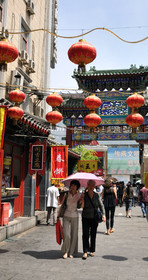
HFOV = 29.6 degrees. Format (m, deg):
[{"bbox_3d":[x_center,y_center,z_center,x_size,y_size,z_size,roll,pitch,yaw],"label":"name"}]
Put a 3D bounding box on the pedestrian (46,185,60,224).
[{"bbox_3d":[-0.805,2.506,11.020,0.520,1.570,0.360,0,-9,6],"label":"pedestrian"}]

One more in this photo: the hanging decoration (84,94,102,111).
[{"bbox_3d":[0.402,-0.793,5.920,0.360,0.315,0.360,0,-8,12],"label":"hanging decoration"}]

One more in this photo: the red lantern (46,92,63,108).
[{"bbox_3d":[-0.442,-0.896,6.350,0.380,0.370,0.380,1,-9,0],"label":"red lantern"}]

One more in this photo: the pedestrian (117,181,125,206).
[{"bbox_3d":[2.914,3.325,17.438,0.480,1.630,0.340,0,-8,12],"label":"pedestrian"}]

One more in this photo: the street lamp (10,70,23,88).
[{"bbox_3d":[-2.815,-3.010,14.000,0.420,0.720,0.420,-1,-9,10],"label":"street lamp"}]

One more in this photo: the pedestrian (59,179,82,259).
[{"bbox_3d":[-0.056,1.665,5.986,0.500,1.600,0.360,1,-8,5],"label":"pedestrian"}]

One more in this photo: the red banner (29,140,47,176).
[{"bbox_3d":[-1.383,0.680,10.701,0.680,1.418,0.080,-2,-10,11],"label":"red banner"}]

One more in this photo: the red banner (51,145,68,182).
[{"bbox_3d":[-0.482,0.872,9.500,0.600,1.380,0.060,0,-8,12],"label":"red banner"}]

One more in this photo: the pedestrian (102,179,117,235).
[{"bbox_3d":[1.167,2.099,8.982,0.460,1.720,0.380,-1,-9,11],"label":"pedestrian"}]

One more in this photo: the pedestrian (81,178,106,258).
[{"bbox_3d":[0.427,1.670,6.023,0.530,1.620,0.360,1,-8,5],"label":"pedestrian"}]

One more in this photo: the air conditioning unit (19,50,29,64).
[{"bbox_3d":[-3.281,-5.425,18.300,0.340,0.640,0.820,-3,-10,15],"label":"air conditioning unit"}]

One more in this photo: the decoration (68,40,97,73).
[{"bbox_3d":[0.118,-1.177,3.900,0.400,0.480,0.400,-1,-9,11],"label":"decoration"}]

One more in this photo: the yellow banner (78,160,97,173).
[{"bbox_3d":[0.725,1.325,14.000,1.000,0.600,0.050,0,-8,12],"label":"yellow banner"}]

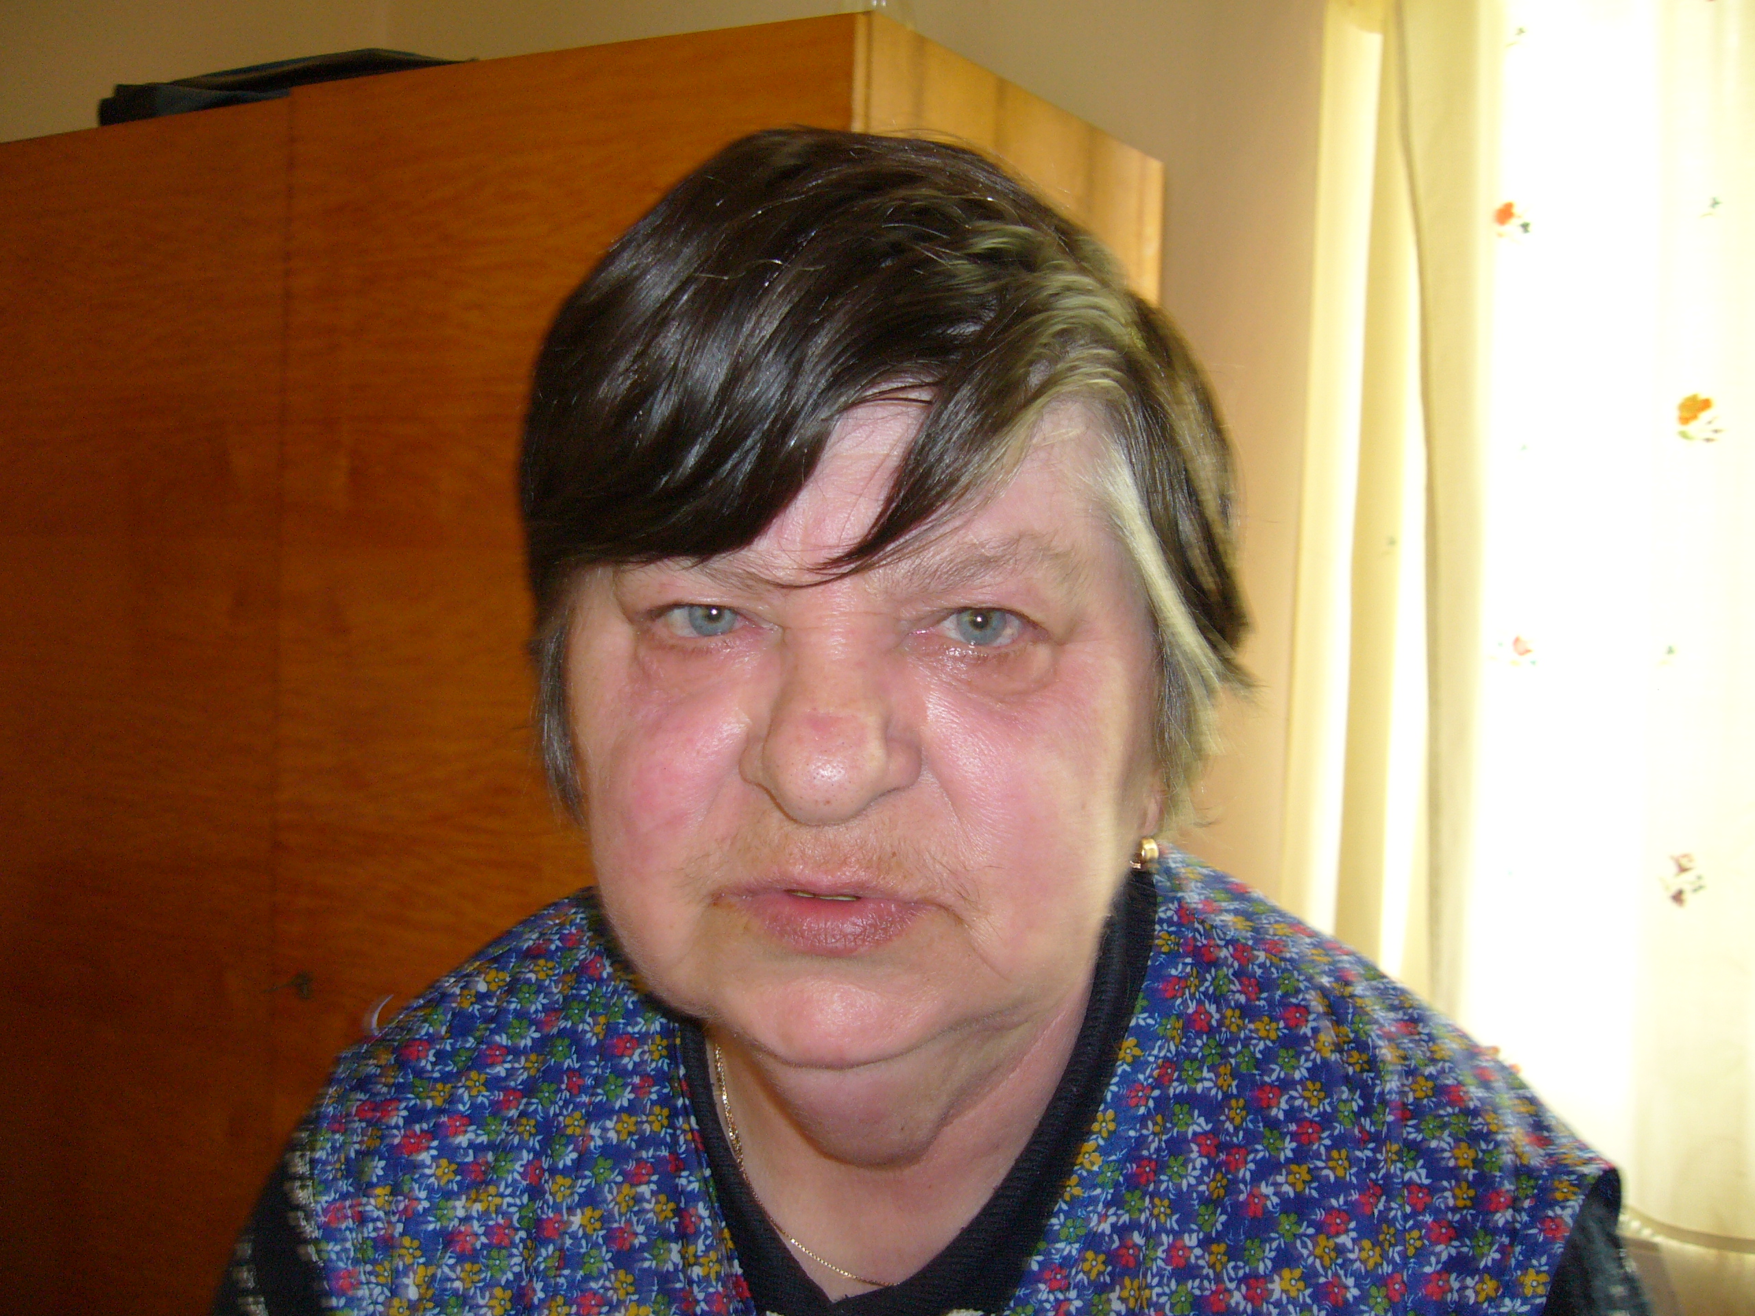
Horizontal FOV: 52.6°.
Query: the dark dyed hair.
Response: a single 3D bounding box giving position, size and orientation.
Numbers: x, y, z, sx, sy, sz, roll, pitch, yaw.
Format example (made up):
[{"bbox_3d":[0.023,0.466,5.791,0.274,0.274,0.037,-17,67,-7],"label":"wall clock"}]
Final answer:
[{"bbox_3d":[0.003,-0.048,0.495,0.195,0.195,0.205,2,1,6],"label":"dark dyed hair"}]

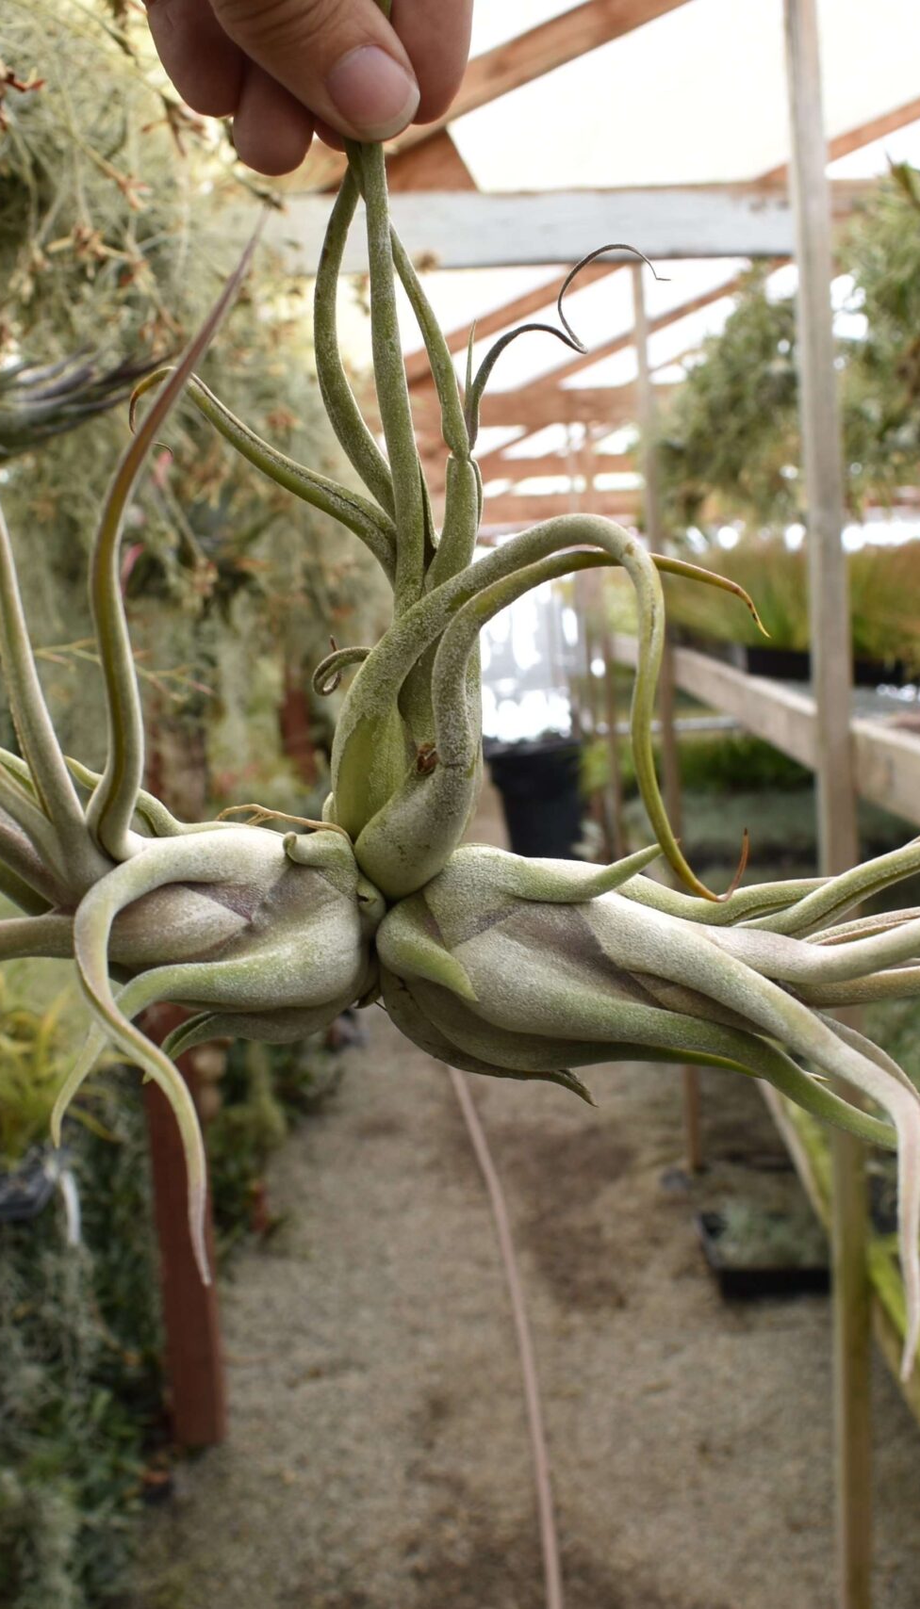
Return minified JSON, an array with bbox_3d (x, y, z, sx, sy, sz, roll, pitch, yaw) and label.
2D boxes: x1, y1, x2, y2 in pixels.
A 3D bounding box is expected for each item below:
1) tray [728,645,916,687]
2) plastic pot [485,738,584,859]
[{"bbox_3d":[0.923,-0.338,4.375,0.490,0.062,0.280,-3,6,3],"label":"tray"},{"bbox_3d":[0.475,0.006,11.000,0.600,0.710,0.600,-3,6,3],"label":"plastic pot"}]

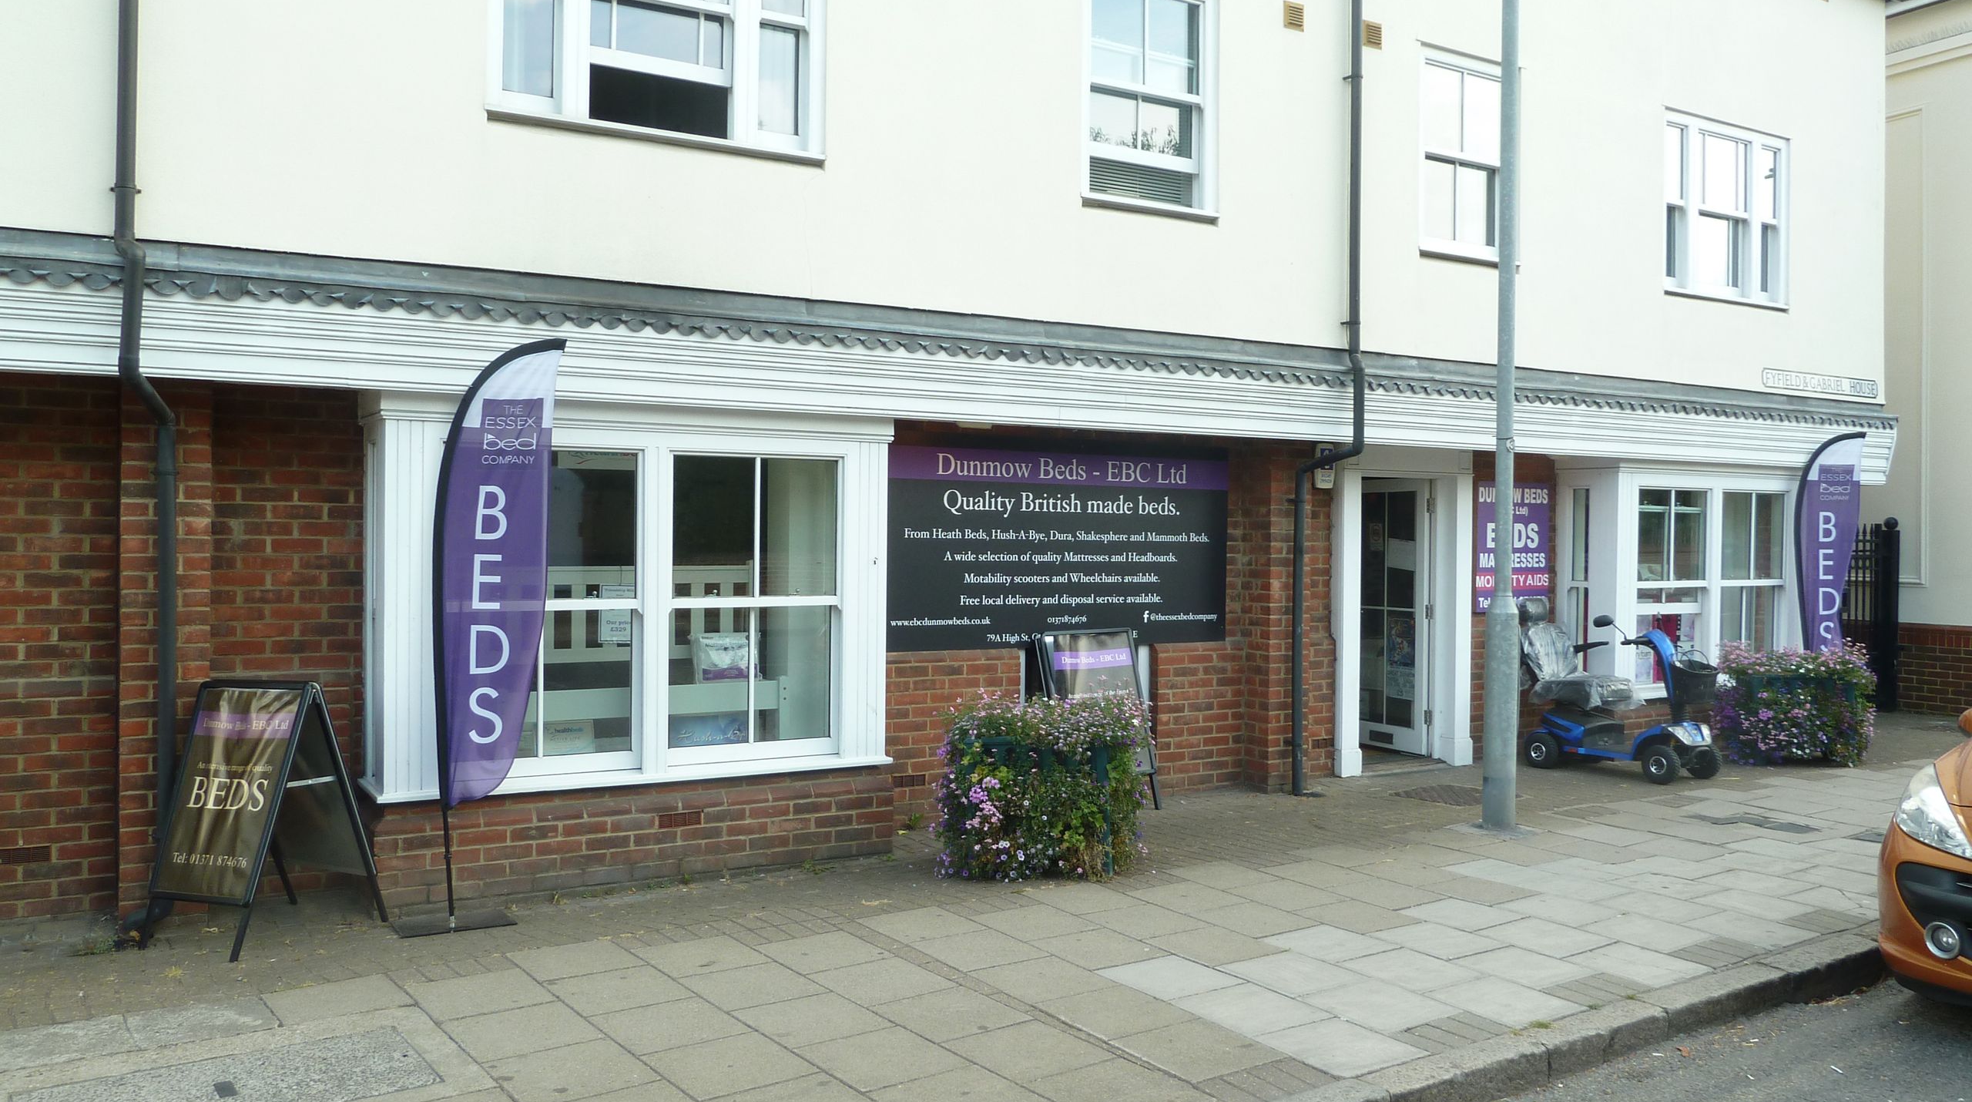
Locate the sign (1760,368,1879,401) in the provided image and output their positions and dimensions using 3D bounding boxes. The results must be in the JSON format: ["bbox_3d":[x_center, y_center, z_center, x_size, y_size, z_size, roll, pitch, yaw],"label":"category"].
[{"bbox_3d":[6.575,-1.312,11.200,1.580,0.150,0.025,0,1,-29],"label":"sign"}]

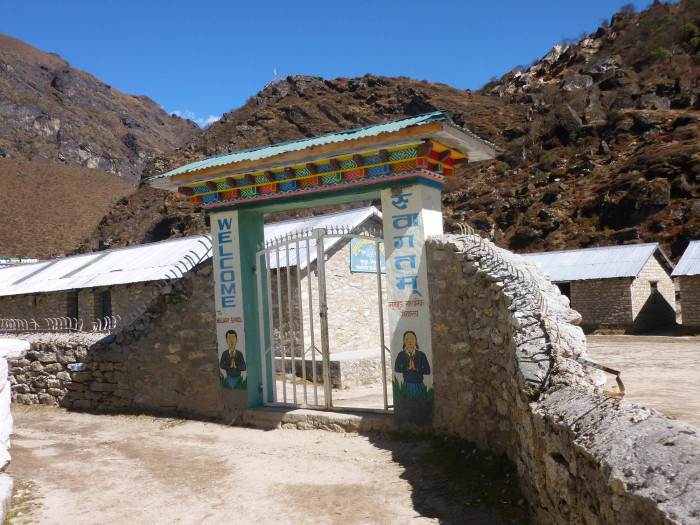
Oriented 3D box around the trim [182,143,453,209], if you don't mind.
[{"bbox_3d":[-0.450,-0.958,8.011,3.378,0.315,0.840,-5,-3,30],"label":"trim"}]

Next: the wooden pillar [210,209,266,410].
[{"bbox_3d":[-1.415,0.631,8.541,0.459,2.555,0.534,-5,-3,30],"label":"wooden pillar"}]

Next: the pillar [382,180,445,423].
[{"bbox_3d":[0.773,0.484,7.297,0.481,2.625,0.542,-5,-3,30],"label":"pillar"}]

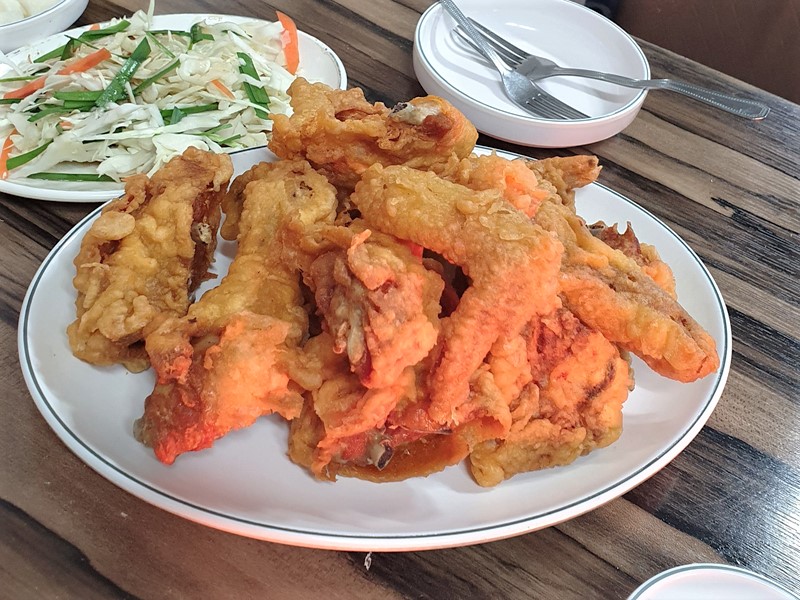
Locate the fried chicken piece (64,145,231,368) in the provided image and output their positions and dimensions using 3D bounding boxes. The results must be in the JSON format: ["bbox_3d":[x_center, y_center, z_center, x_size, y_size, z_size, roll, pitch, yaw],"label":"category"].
[{"bbox_3d":[-0.101,-0.020,0.252,0.048,0.044,0.100,13,54,5],"label":"fried chicken piece"}]

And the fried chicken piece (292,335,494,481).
[{"bbox_3d":[-0.003,0.037,0.224,0.080,0.038,0.054,0,54,-5],"label":"fried chicken piece"}]

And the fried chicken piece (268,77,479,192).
[{"bbox_3d":[-0.012,-0.073,0.272,0.092,0.044,0.047,7,54,0],"label":"fried chicken piece"}]

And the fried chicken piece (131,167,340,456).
[{"bbox_3d":[-0.058,0.002,0.236,0.053,0.044,0.120,19,70,9],"label":"fried chicken piece"}]

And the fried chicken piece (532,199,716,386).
[{"bbox_3d":[0.094,-0.004,0.252,0.094,0.034,0.038,36,57,0],"label":"fried chicken piece"}]

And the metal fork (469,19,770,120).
[{"bbox_3d":[0.127,-0.146,0.379,0.203,0.018,0.026,23,55,17],"label":"metal fork"}]

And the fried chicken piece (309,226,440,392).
[{"bbox_3d":[-0.009,0.002,0.223,0.053,0.043,0.054,7,54,0],"label":"fried chicken piece"}]

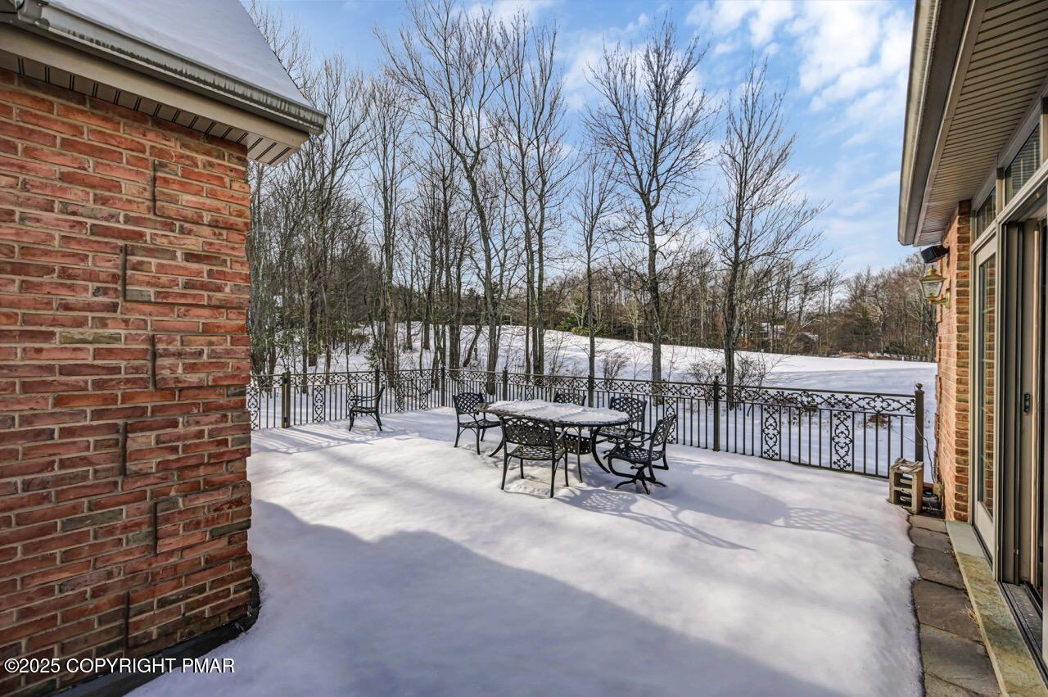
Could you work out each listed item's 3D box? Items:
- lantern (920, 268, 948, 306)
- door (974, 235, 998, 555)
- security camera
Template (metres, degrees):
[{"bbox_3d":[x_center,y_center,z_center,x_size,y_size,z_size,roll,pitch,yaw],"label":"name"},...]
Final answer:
[{"bbox_3d":[3.936,-0.587,3.897,0.200,0.385,0.180,0,1,42],"label":"lantern"},{"bbox_3d":[3.537,0.355,3.079,0.070,2.293,0.930,0,1,42],"label":"door"},{"bbox_3d":[3.982,-0.910,3.950,0.180,0.115,0.160,-28,-18,38],"label":"security camera"}]

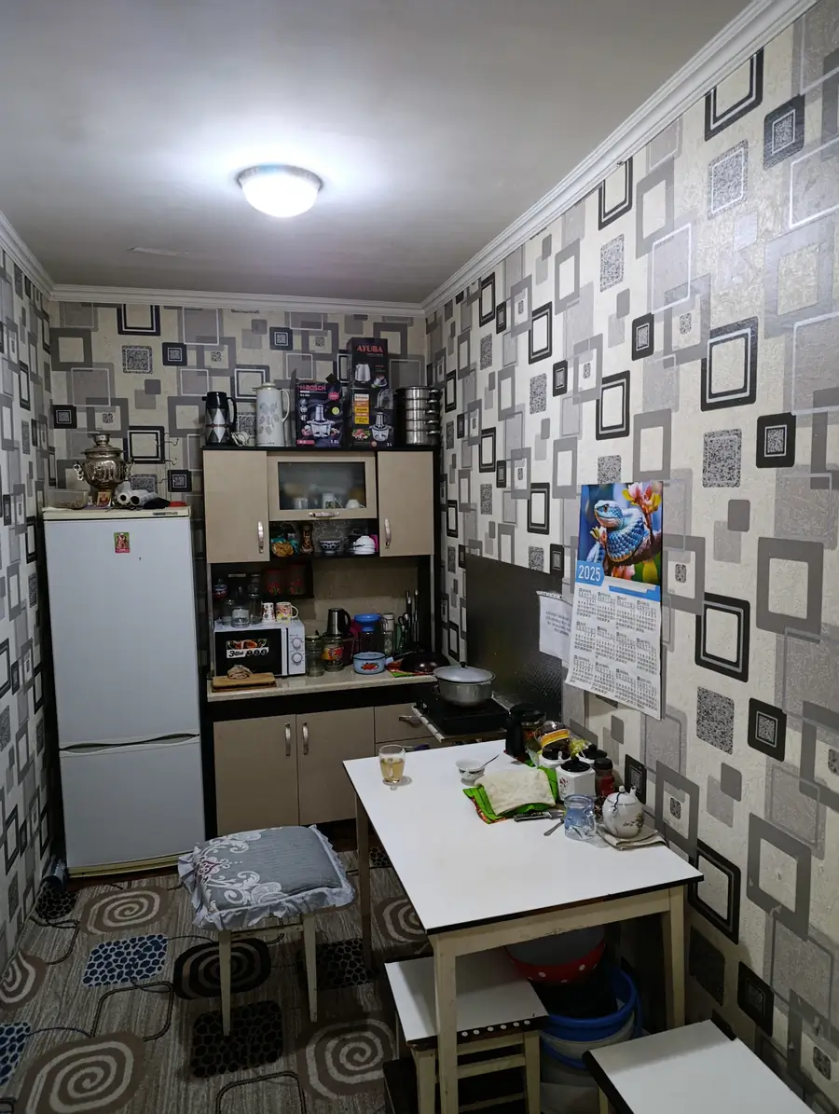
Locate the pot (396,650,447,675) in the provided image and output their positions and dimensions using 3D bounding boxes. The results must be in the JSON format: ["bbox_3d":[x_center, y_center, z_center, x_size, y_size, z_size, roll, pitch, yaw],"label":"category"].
[{"bbox_3d":[0.015,0.529,3.870,0.262,0.085,0.262,-1,5,0],"label":"pot"}]

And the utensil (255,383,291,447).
[{"bbox_3d":[-0.741,-0.717,3.764,0.185,0.335,0.140,-2,5,-16],"label":"utensil"}]

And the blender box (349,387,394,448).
[{"bbox_3d":[-0.271,-0.734,3.992,0.219,0.312,0.213,-2,5,-15],"label":"blender box"}]

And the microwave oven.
[{"bbox_3d":[-0.834,0.470,3.866,0.442,0.251,0.324,-2,5,-15],"label":"microwave oven"}]

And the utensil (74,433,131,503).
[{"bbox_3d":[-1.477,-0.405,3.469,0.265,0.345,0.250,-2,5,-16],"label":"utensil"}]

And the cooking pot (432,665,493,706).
[{"bbox_3d":[0.190,0.525,3.127,0.275,0.150,0.260,-1,5,0],"label":"cooking pot"}]

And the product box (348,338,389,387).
[{"bbox_3d":[-0.273,-0.998,3.881,0.190,0.255,0.155,-2,5,-16],"label":"product box"}]

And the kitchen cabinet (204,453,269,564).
[{"bbox_3d":[-0.927,-0.256,3.756,0.300,0.545,0.320,-2,5,-16],"label":"kitchen cabinet"}]

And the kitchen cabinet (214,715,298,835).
[{"bbox_3d":[-0.824,1.018,3.725,0.385,0.555,0.460,-2,5,-15],"label":"kitchen cabinet"}]

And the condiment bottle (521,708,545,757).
[{"bbox_3d":[0.417,0.649,2.721,0.090,0.160,0.090,0,5,9],"label":"condiment bottle"}]

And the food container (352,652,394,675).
[{"bbox_3d":[-0.238,0.533,3.794,0.205,0.092,0.175,-2,5,-16],"label":"food container"}]

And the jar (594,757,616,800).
[{"bbox_3d":[0.564,0.695,2.258,0.060,0.151,0.060,-2,5,-15],"label":"jar"}]

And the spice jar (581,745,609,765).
[{"bbox_3d":[0.564,0.684,2.399,0.112,0.132,0.110,4,8,42],"label":"spice jar"}]

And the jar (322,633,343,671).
[{"bbox_3d":[-0.453,0.503,3.895,0.123,0.172,0.123,-2,5,-15],"label":"jar"}]

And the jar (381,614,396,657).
[{"bbox_3d":[-0.180,0.435,4.136,0.070,0.235,0.070,-2,5,-15],"label":"jar"}]

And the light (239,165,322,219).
[{"bbox_3d":[-0.487,-1.234,2.556,0.295,0.113,0.295,-2,5,-15],"label":"light"}]

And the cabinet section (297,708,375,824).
[{"bbox_3d":[-0.461,1.007,3.863,0.384,0.556,0.470,-2,5,-15],"label":"cabinet section"}]

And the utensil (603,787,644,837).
[{"bbox_3d":[0.573,0.709,2.077,0.112,0.130,0.165,3,6,35],"label":"utensil"}]

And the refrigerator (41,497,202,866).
[{"bbox_3d":[-1.410,0.590,3.664,0.608,1.671,0.597,-2,5,-15],"label":"refrigerator"}]

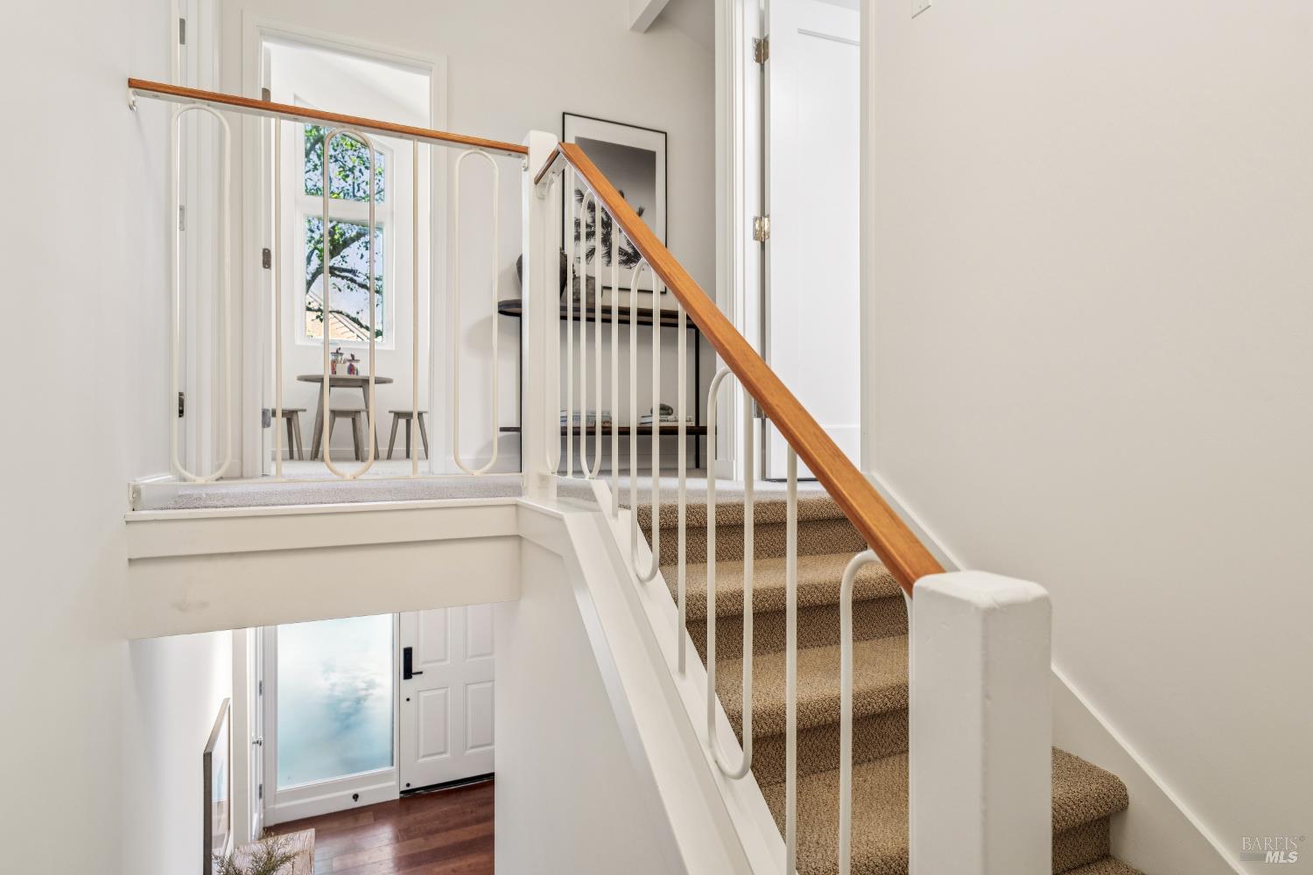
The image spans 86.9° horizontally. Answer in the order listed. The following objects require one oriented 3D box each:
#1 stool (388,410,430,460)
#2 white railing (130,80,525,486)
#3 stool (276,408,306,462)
[{"bbox_3d":[-1.755,-0.016,4.900,0.295,0.350,0.290,0,0,-25],"label":"stool"},{"bbox_3d":[-0.885,-0.395,1.990,1.020,1.030,0.065,0,0,-25],"label":"white railing"},{"bbox_3d":[-2.540,-0.018,4.770,0.295,0.350,0.290,0,0,-25],"label":"stool"}]

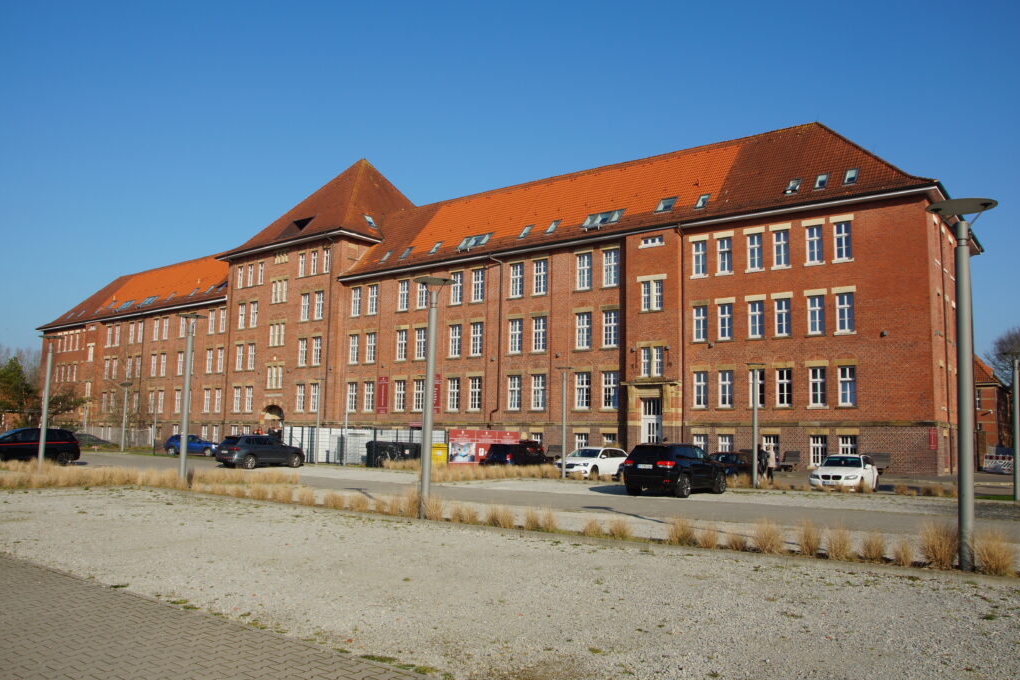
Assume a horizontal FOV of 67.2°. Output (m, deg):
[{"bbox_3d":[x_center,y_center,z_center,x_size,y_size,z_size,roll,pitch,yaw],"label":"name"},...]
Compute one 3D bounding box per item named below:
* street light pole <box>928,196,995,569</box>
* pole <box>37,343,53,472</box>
[{"bbox_3d":[6.339,0.571,10.700,0.890,5.100,0.890,1,-8,0],"label":"street light pole"},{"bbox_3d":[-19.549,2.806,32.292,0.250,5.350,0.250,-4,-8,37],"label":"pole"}]

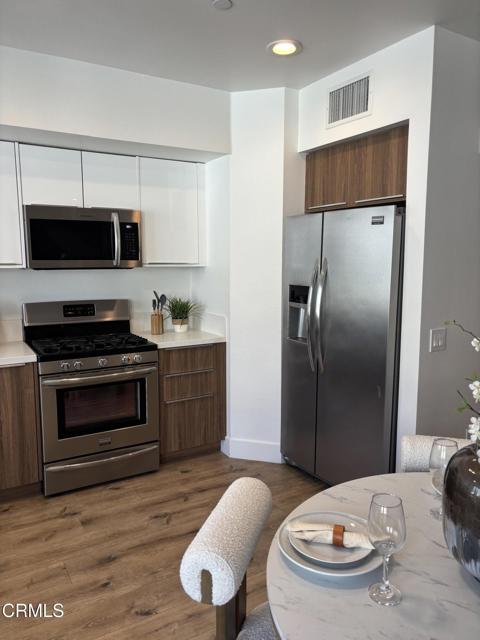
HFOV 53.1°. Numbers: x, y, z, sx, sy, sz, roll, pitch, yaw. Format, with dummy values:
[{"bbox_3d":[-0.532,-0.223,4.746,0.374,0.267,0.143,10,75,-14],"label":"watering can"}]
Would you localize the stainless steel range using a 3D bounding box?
[{"bbox_3d":[-1.040,0.483,3.399,0.758,1.175,0.675,-4,9,-30],"label":"stainless steel range"}]

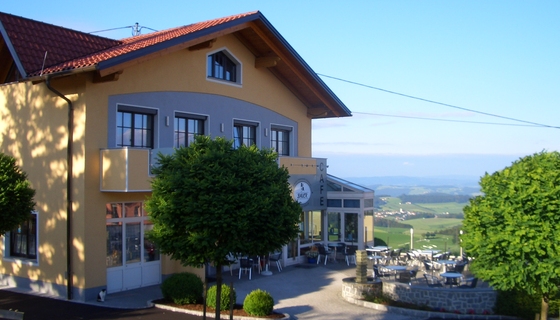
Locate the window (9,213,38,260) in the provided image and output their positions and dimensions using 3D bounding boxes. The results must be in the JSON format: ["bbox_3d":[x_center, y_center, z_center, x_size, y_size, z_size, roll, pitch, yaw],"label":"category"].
[{"bbox_3d":[-8.960,2.700,19.765,1.895,1.525,0.200,-1,-2,36],"label":"window"}]

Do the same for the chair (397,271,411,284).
[{"bbox_3d":[3.868,3.878,17.663,0.560,0.840,0.580,0,-2,-12],"label":"chair"}]

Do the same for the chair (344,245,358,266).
[{"bbox_3d":[3.034,4.074,24.029,0.560,0.840,0.580,1,-2,-25],"label":"chair"}]

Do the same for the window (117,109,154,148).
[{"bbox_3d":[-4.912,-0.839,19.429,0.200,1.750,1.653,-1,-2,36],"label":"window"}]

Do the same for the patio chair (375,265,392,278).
[{"bbox_3d":[3.536,3.964,19.250,0.580,0.840,0.570,0,-2,12],"label":"patio chair"}]

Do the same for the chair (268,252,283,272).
[{"bbox_3d":[-0.180,4.068,22.800,0.580,0.840,0.570,0,-2,12],"label":"chair"}]

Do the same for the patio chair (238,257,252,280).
[{"bbox_3d":[-1.280,4.029,21.220,0.570,0.840,0.580,0,-2,7],"label":"patio chair"}]

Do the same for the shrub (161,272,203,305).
[{"bbox_3d":[-2.955,3.839,17.090,1.276,0.882,1.238,0,-2,0],"label":"shrub"}]

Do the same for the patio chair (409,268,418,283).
[{"bbox_3d":[4.214,3.890,18.073,0.580,0.840,0.560,-1,-2,23],"label":"patio chair"}]

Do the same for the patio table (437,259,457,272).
[{"bbox_3d":[5.953,4.012,20.234,0.700,0.740,0.700,0,-2,0],"label":"patio table"}]

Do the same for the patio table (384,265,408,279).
[{"bbox_3d":[3.913,4.015,19.100,0.710,0.730,0.710,0,-2,0],"label":"patio table"}]

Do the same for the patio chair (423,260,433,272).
[{"bbox_3d":[5.376,3.951,20.025,0.580,0.840,0.560,-1,-2,27],"label":"patio chair"}]

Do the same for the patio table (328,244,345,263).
[{"bbox_3d":[2.512,4.204,25.400,0.700,0.730,0.700,0,-2,0],"label":"patio table"}]

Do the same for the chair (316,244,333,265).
[{"bbox_3d":[1.950,4.127,24.700,0.570,0.840,0.580,-1,-2,37],"label":"chair"}]

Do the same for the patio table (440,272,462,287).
[{"bbox_3d":[5.371,3.975,17.700,0.710,0.730,0.710,0,-2,0],"label":"patio table"}]

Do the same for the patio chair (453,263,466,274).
[{"bbox_3d":[6.122,3.925,19.203,0.560,0.840,0.580,2,-2,-43],"label":"patio chair"}]

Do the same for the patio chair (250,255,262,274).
[{"bbox_3d":[-0.920,4.052,22.300,0.570,0.840,0.580,-1,-2,34],"label":"patio chair"}]

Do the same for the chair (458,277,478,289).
[{"bbox_3d":[5.622,3.852,16.841,0.580,0.840,0.560,0,-2,13],"label":"chair"}]

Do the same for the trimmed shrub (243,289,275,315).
[{"bbox_3d":[-0.592,3.901,15.600,0.860,0.770,0.860,0,-2,0],"label":"trimmed shrub"}]

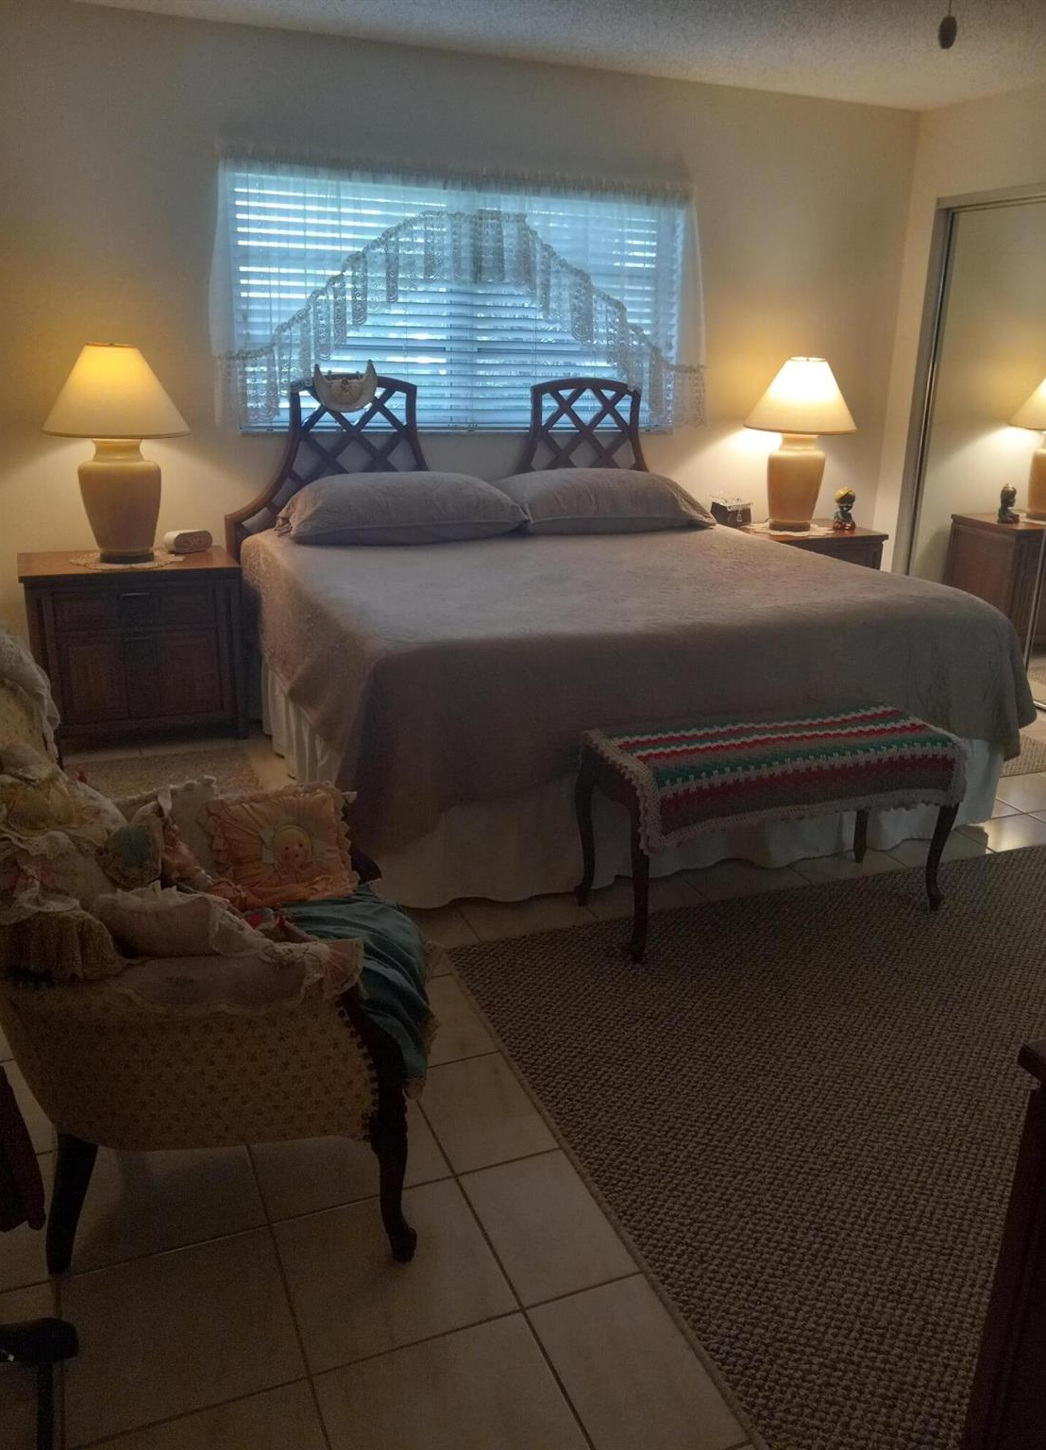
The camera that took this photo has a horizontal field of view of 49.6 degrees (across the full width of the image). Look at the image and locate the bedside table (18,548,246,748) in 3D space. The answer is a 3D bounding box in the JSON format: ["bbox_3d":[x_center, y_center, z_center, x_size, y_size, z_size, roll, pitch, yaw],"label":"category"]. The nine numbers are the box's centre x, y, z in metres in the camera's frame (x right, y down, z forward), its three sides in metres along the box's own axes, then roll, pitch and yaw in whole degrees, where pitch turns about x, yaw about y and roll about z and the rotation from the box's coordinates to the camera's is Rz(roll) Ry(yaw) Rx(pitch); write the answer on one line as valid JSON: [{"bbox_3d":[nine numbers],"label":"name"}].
[{"bbox_3d":[-1.430,-0.285,4.196,0.730,0.650,0.512,-6,19,-21],"label":"bedside table"}]

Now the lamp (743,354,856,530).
[{"bbox_3d":[1.226,-1.241,5.022,0.474,0.746,0.474,-6,19,-21],"label":"lamp"}]

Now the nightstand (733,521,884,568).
[{"bbox_3d":[1.178,-0.567,5.201,0.730,0.650,0.512,-6,19,-21],"label":"nightstand"}]

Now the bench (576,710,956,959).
[{"bbox_3d":[0.625,0.258,2.888,0.918,0.458,0.371,-6,19,-21],"label":"bench"}]

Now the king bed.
[{"bbox_3d":[0.194,-0.502,3.874,2.064,1.296,2.096,-6,19,-21],"label":"king bed"}]

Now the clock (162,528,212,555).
[{"bbox_3d":[-1.262,-0.689,4.263,0.144,0.082,0.086,-15,24,-42],"label":"clock"}]

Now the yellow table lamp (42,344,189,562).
[{"bbox_3d":[-1.433,-0.954,3.997,0.474,0.746,0.474,-6,19,-21],"label":"yellow table lamp"}]

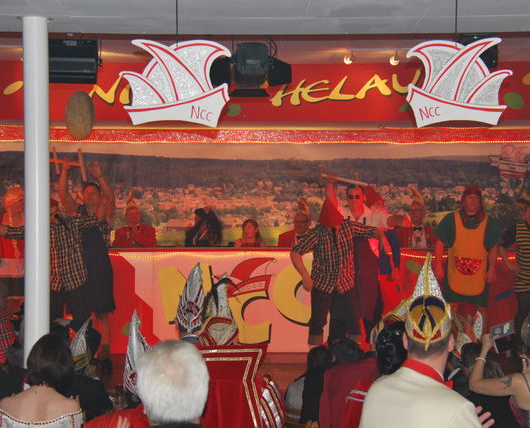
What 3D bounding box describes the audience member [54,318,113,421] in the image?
[{"bbox_3d":[-1.083,1.350,8.278,0.550,1.450,0.650,-1,-2,21],"label":"audience member"}]

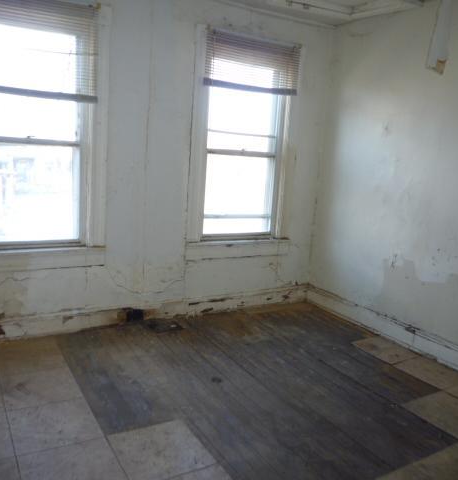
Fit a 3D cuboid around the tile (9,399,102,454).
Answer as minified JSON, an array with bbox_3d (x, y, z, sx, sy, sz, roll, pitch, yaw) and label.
[{"bbox_3d":[-0.873,0.922,2.314,0.399,0.010,0.412,-2,12,-31],"label":"tile"}]

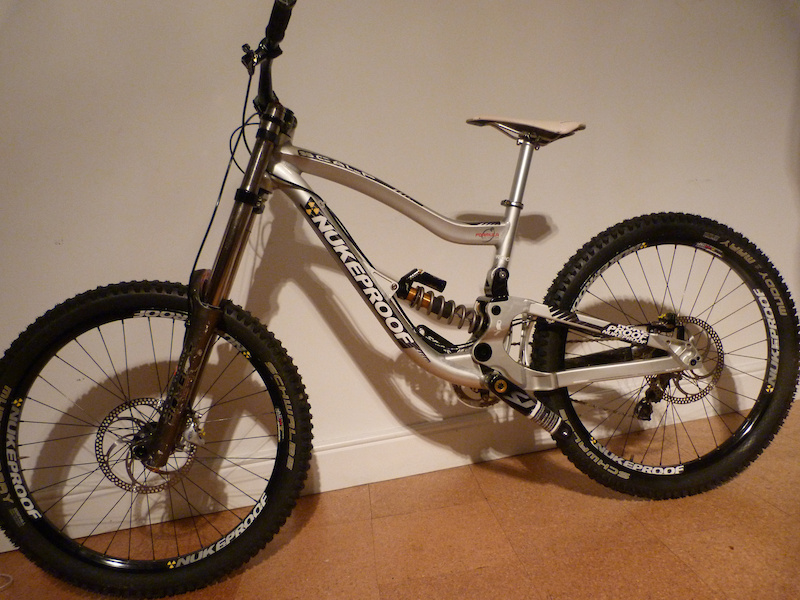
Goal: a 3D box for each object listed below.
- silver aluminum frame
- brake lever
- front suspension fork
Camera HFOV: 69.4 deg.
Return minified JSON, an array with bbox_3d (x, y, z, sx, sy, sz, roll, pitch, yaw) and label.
[{"bbox_3d":[0.183,-0.094,1.327,0.920,0.645,0.180,-8,2,-6],"label":"silver aluminum frame"},{"bbox_3d":[-0.255,-0.437,1.018,0.076,0.050,0.120,-8,2,-6],"label":"brake lever"},{"bbox_3d":[-0.396,-0.042,1.263,0.125,0.800,0.205,17,-1,-9],"label":"front suspension fork"}]

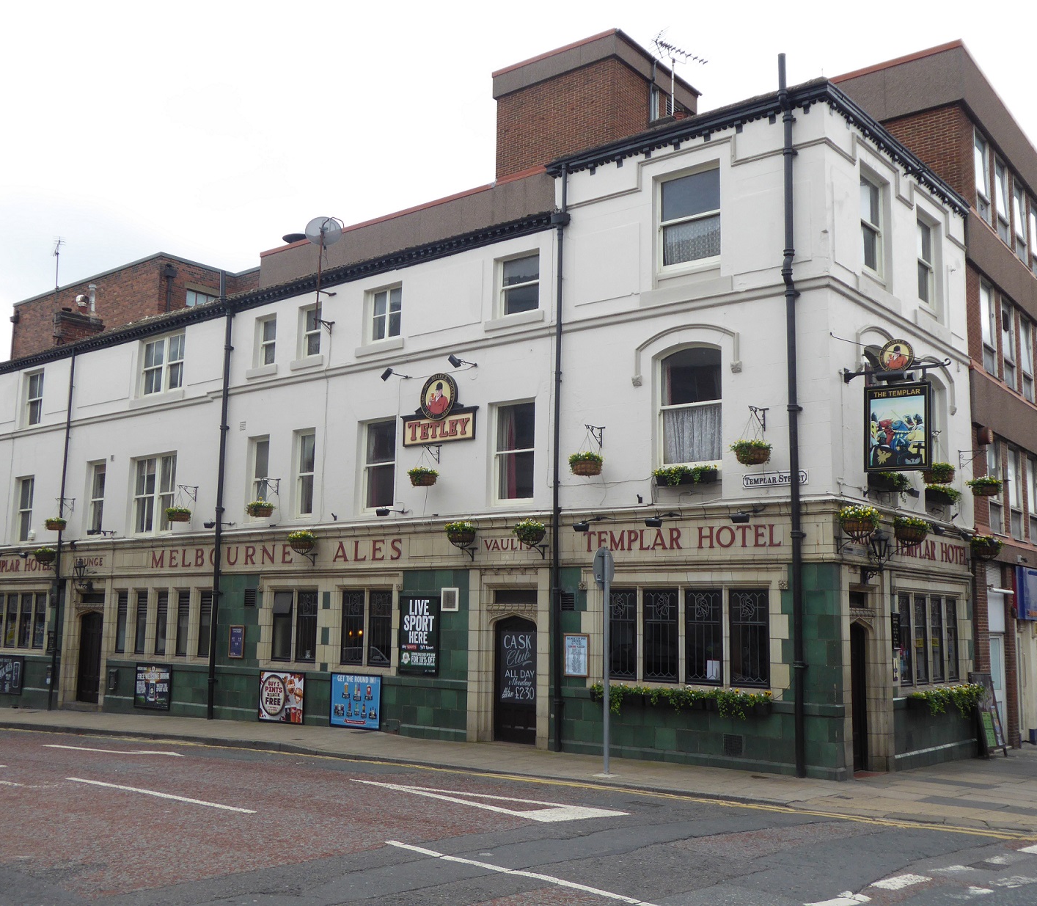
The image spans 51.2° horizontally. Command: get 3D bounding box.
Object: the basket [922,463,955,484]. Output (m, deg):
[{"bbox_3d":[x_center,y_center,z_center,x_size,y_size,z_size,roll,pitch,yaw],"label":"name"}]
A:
[{"bbox_3d":[6.669,0.314,17.159,0.523,0.342,0.523,-6,-11,40],"label":"basket"}]

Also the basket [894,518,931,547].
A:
[{"bbox_3d":[5.820,1.171,15.966,0.511,0.425,0.511,-5,-10,39],"label":"basket"}]

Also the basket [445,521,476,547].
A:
[{"bbox_3d":[-1.001,1.392,18.653,0.521,0.449,0.521,1,-8,0],"label":"basket"}]

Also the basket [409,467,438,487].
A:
[{"bbox_3d":[-1.639,0.416,18.700,0.510,0.345,0.510,1,-8,0],"label":"basket"}]

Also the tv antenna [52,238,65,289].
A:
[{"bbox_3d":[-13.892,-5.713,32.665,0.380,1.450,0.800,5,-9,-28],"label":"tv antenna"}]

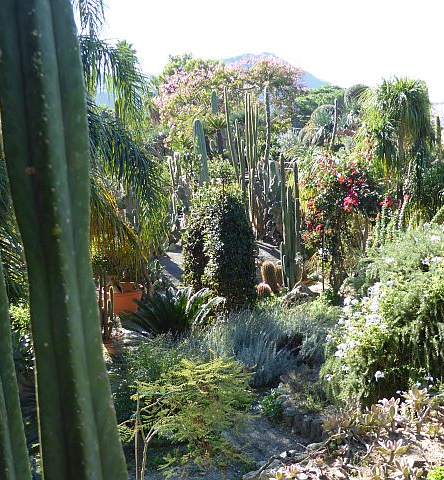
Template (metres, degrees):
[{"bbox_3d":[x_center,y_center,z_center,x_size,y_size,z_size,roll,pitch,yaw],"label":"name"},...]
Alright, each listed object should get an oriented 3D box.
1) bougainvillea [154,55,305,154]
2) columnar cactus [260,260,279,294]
[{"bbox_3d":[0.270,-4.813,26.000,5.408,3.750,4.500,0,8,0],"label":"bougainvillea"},{"bbox_3d":[0.725,0.557,11.000,0.275,0.488,0.250,0,8,0],"label":"columnar cactus"}]

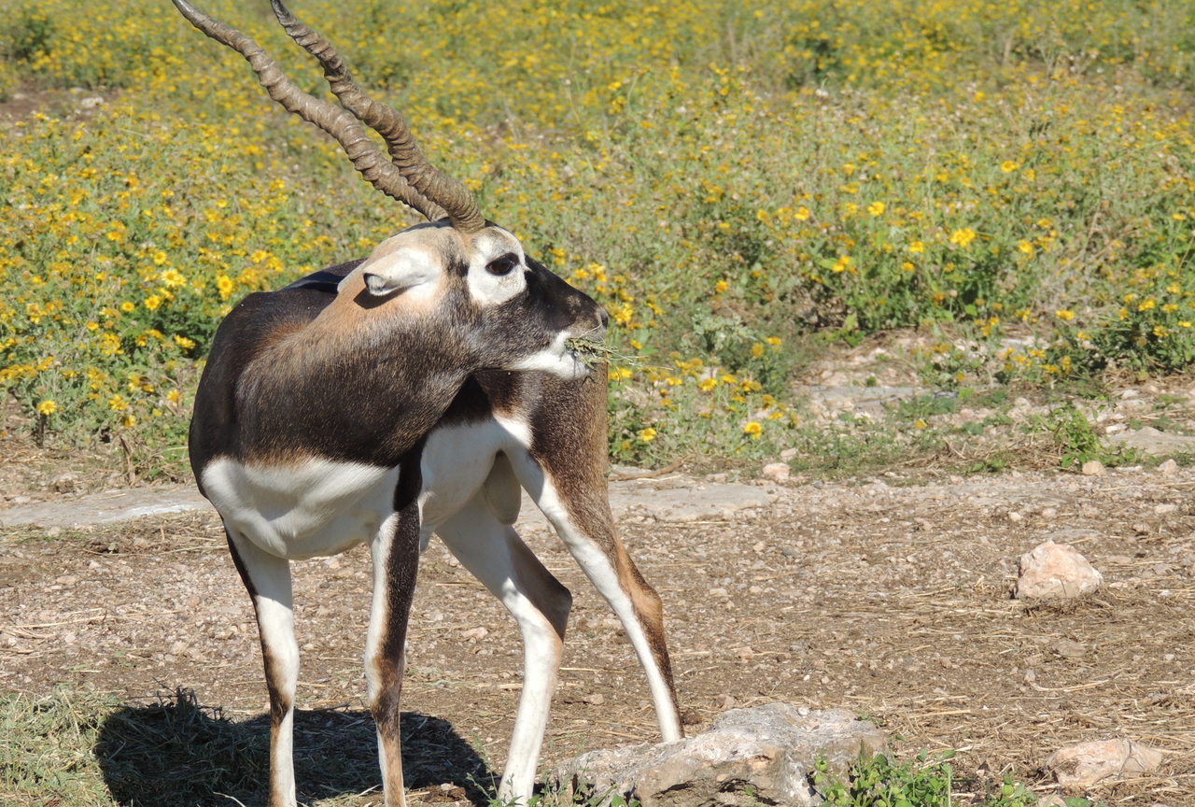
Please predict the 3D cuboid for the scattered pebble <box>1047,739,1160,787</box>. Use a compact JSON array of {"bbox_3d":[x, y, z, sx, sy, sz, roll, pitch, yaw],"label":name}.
[{"bbox_3d":[0.702,0.498,9.569,0.162,0.055,0.105,0,6,0],"label":"scattered pebble"}]

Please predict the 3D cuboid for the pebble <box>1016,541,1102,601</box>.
[{"bbox_3d":[0.779,0.278,11.651,0.145,0.091,0.115,0,6,0],"label":"pebble"}]

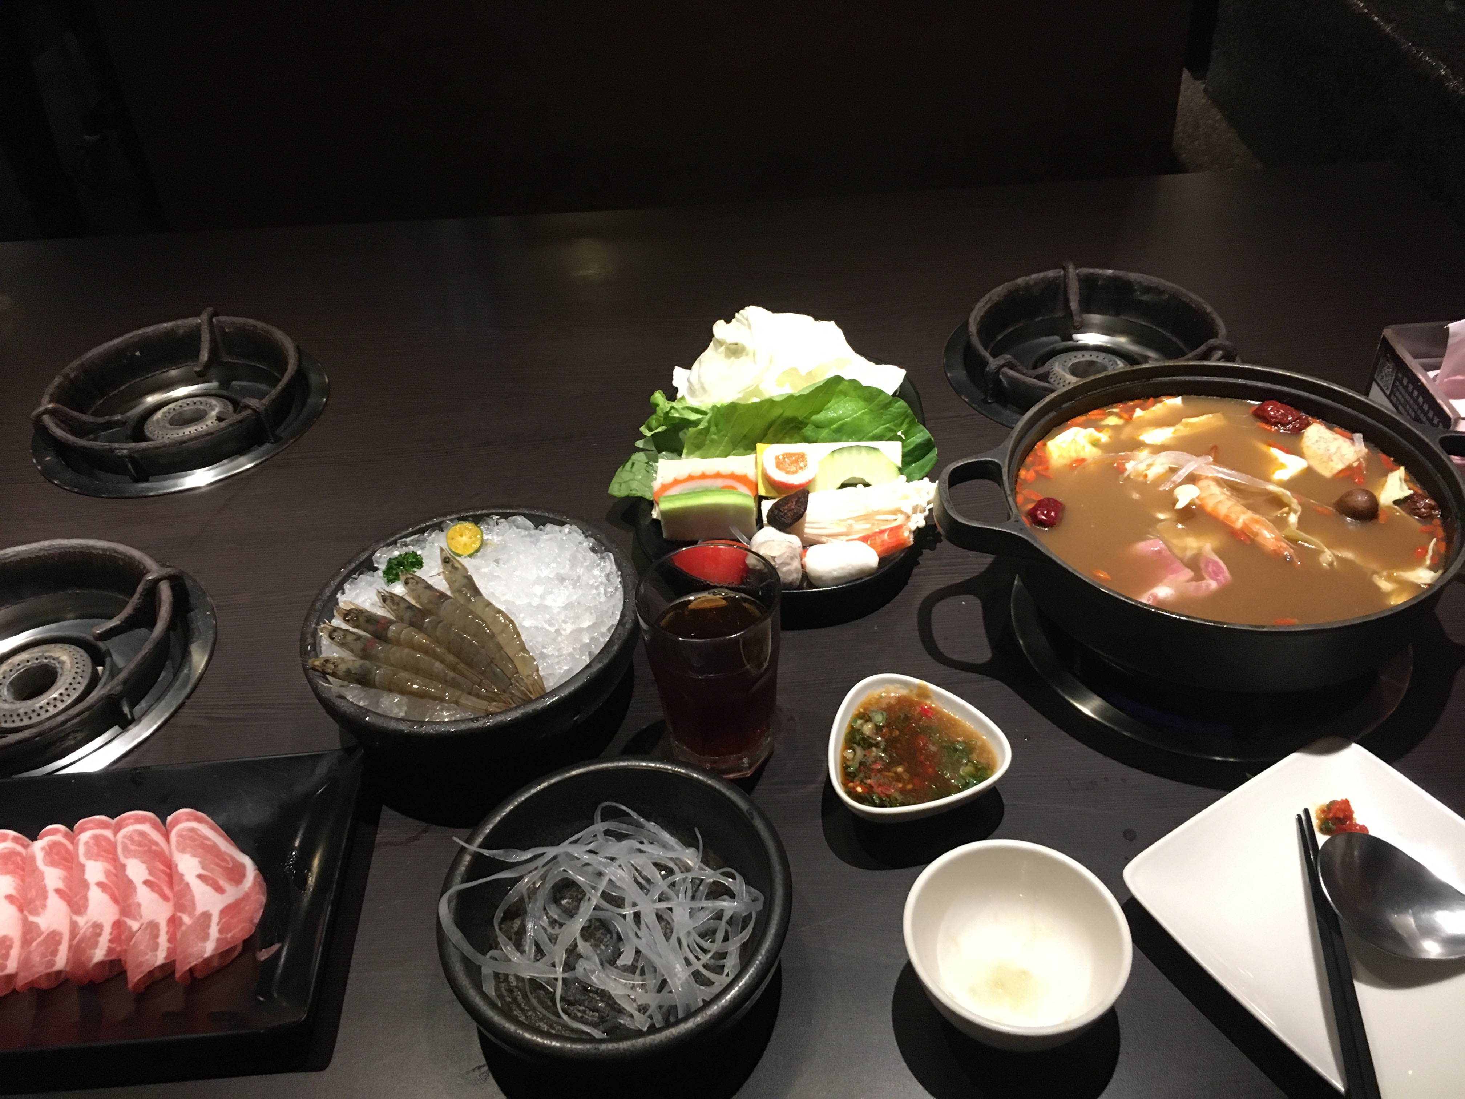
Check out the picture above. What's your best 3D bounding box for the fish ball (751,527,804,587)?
[{"bbox_3d":[0.029,0.005,0.779,0.036,0.037,0.036,-3,40,2],"label":"fish ball"}]

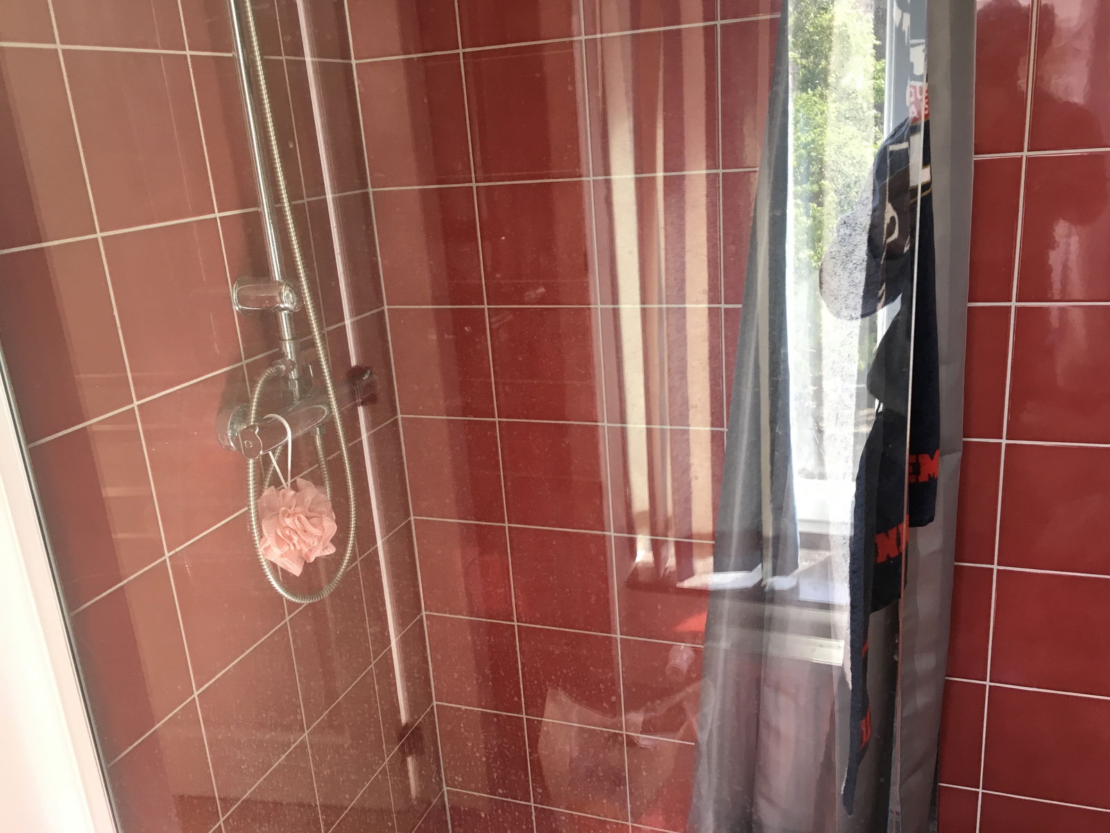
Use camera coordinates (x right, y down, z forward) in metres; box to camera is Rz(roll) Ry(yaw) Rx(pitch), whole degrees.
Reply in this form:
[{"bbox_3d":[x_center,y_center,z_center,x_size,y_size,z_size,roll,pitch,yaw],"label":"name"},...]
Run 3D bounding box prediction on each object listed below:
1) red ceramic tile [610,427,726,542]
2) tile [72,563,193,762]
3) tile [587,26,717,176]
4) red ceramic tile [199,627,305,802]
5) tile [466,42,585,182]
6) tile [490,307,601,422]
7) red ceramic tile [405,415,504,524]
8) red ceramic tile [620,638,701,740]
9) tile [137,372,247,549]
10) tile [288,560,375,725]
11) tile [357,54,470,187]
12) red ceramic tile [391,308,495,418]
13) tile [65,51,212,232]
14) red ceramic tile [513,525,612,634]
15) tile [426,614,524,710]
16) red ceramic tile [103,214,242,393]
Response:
[{"bbox_3d":[0.189,0.112,1.555,0.198,0.198,0.010,2,18,21],"label":"red ceramic tile"},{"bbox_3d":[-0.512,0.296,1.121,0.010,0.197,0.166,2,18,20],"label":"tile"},{"bbox_3d":[0.145,-0.460,1.372,0.196,0.197,0.009,2,18,20],"label":"tile"},{"bbox_3d":[-0.434,0.432,1.343,0.009,0.197,0.196,2,18,21],"label":"red ceramic tile"},{"bbox_3d":[-0.042,-0.467,1.440,0.196,0.197,0.009,2,18,20],"label":"tile"},{"bbox_3d":[-0.013,-0.087,1.567,0.198,0.198,0.010,2,18,21],"label":"tile"},{"bbox_3d":[-0.183,0.098,1.687,0.192,0.197,0.010,2,18,20],"label":"red ceramic tile"},{"bbox_3d":[0.218,0.496,1.673,0.198,0.198,0.010,2,18,21],"label":"red ceramic tile"},{"bbox_3d":[-0.465,0.050,1.232,0.010,0.198,0.198,2,18,21],"label":"tile"},{"bbox_3d":[-0.367,0.374,1.528,0.010,0.198,0.198,2,18,21],"label":"tile"},{"bbox_3d":[-0.226,-0.475,1.512,0.192,0.197,0.010,2,18,20],"label":"tile"},{"bbox_3d":[-0.197,-0.093,1.625,0.192,0.197,0.009,2,18,20],"label":"red ceramic tile"},{"bbox_3d":[-0.491,-0.331,1.108,0.009,0.197,0.196,2,18,21],"label":"tile"},{"bbox_3d":[0.016,0.297,1.685,0.198,0.198,0.010,2,18,21],"label":"red ceramic tile"},{"bbox_3d":[-0.154,0.479,1.802,0.192,0.197,0.009,2,18,20],"label":"tile"},{"bbox_3d":[-0.477,-0.140,1.167,0.009,0.197,0.196,2,18,21],"label":"red ceramic tile"}]

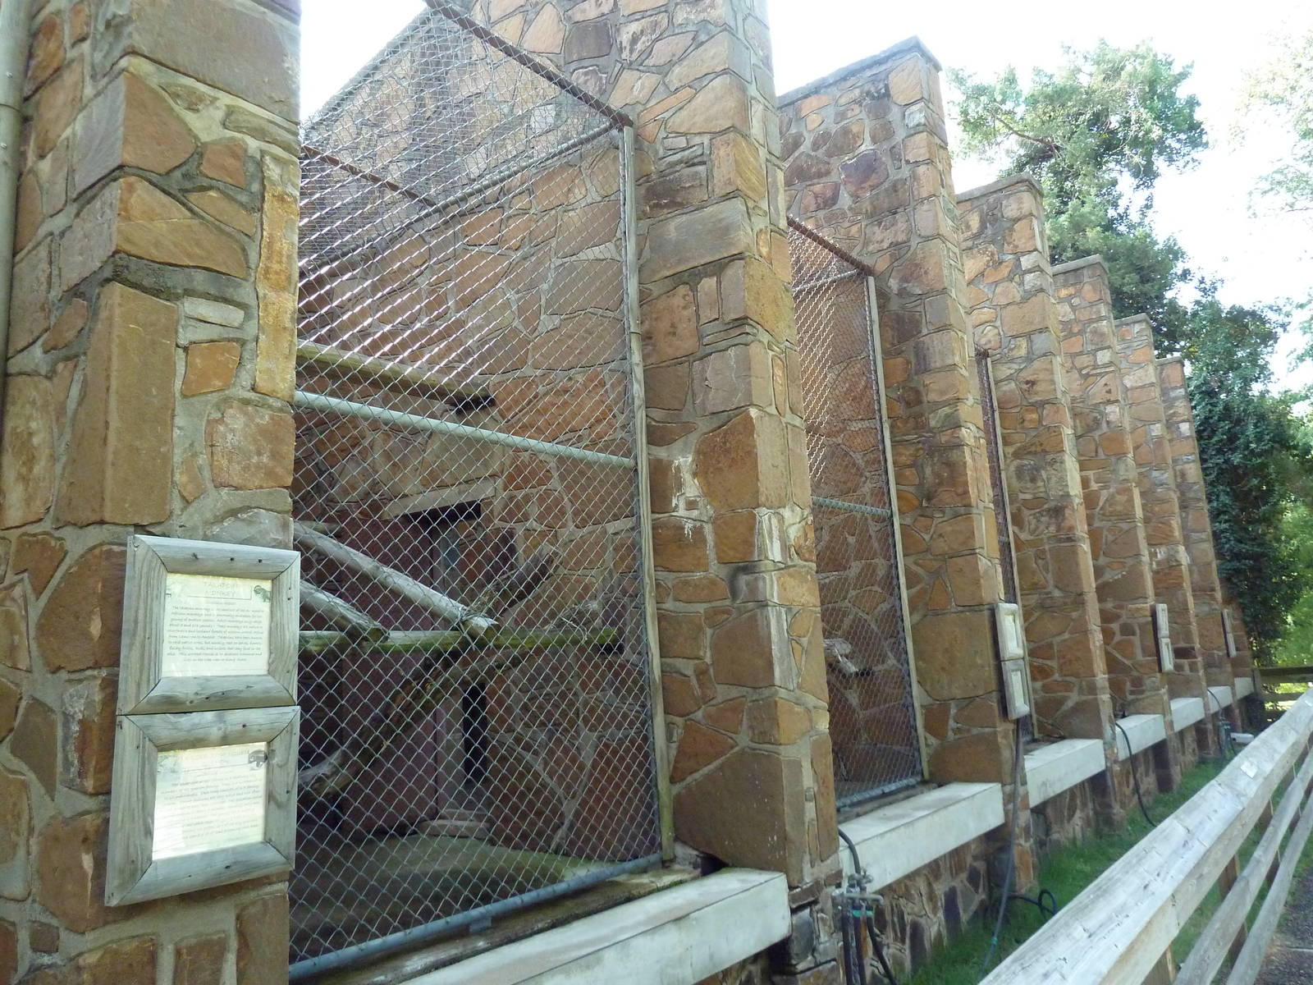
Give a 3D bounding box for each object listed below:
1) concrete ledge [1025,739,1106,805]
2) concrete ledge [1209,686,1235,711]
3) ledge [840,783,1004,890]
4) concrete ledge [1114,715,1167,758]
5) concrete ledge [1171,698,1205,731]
[{"bbox_3d":[3.086,2.186,7.452,0.307,0.242,2.239,-10,-12,37],"label":"concrete ledge"},{"bbox_3d":[8.093,3.037,13.884,0.307,0.242,2.239,-10,-12,37],"label":"concrete ledge"},{"bbox_3d":[1.421,1.902,5.312,0.307,0.242,2.239,-10,-12,37],"label":"ledge"},{"bbox_3d":[4.761,2.470,9.604,0.307,0.242,2.239,-10,-12,37],"label":"concrete ledge"},{"bbox_3d":[6.444,2.756,11.766,0.307,0.242,2.239,-10,-12,37],"label":"concrete ledge"}]

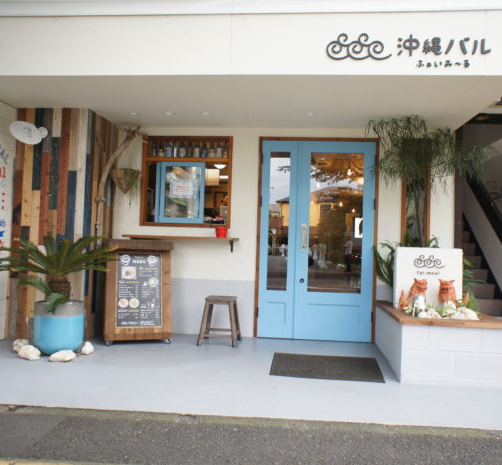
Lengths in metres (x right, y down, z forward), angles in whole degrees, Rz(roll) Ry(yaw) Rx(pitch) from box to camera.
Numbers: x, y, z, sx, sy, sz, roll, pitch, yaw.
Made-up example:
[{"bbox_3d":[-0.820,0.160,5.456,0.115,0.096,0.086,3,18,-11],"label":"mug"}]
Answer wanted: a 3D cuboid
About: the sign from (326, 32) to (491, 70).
[{"bbox_3d":[1.113,-1.282,3.292,1.131,0.270,0.031,2,-1,5],"label":"sign"}]

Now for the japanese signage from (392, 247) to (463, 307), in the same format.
[{"bbox_3d":[1.551,0.412,4.078,0.545,0.550,0.112,2,-1,5],"label":"japanese signage"}]

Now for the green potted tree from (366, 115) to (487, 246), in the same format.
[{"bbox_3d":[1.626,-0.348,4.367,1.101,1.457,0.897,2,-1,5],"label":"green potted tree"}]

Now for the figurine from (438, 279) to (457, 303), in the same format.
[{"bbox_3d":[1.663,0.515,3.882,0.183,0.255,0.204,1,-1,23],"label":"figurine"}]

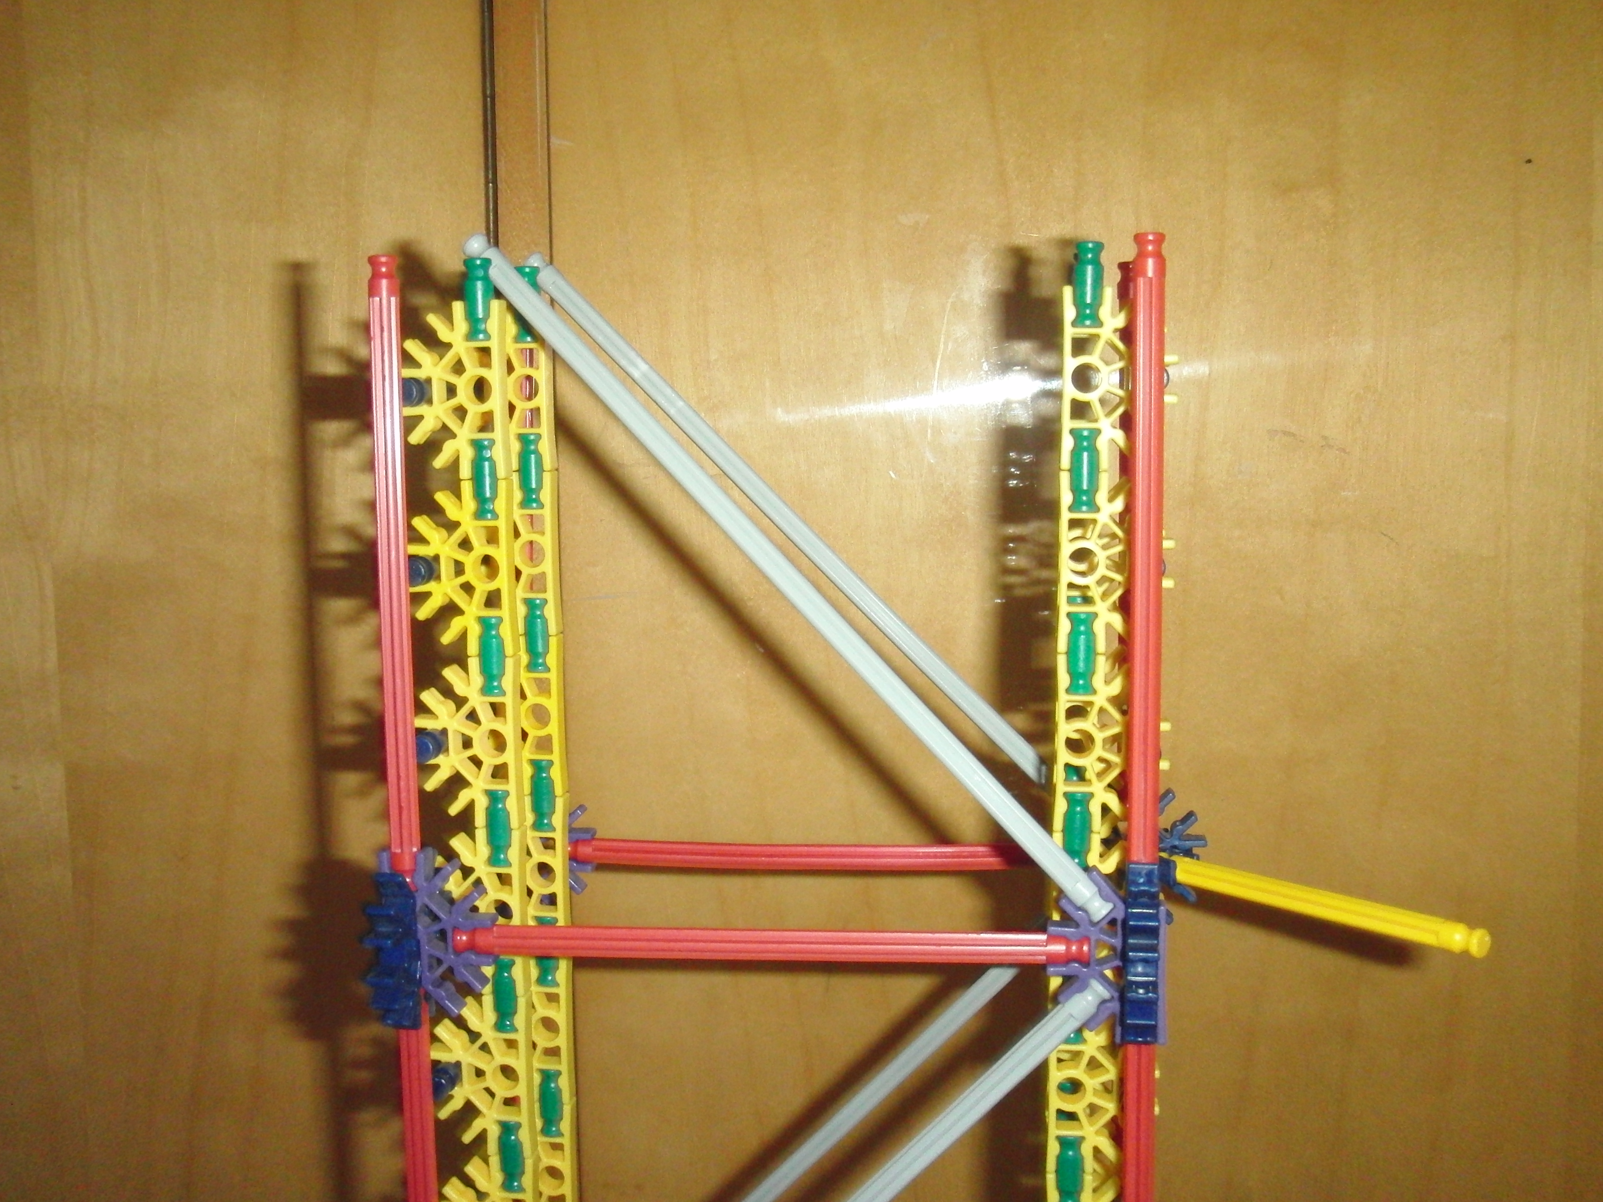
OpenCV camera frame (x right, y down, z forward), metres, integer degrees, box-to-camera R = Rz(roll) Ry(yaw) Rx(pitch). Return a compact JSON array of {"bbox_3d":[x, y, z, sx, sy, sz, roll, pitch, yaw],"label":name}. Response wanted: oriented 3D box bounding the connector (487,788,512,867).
[{"bbox_3d":[-0.066,0.049,0.382,0.006,0.017,0.006,0,8,6],"label":"connector"}]

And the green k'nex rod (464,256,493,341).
[{"bbox_3d":[-0.066,-0.062,0.361,0.006,0.017,0.006,0,9,6],"label":"green k'nex rod"}]

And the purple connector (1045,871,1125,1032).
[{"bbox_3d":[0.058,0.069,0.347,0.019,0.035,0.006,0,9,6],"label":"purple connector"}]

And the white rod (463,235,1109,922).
[{"bbox_3d":[-0.006,-0.008,0.360,0.191,0.006,0.006,47,10,8],"label":"white rod"}]

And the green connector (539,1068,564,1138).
[{"bbox_3d":[-0.059,0.120,0.421,0.006,0.017,0.006,0,8,6],"label":"green connector"}]

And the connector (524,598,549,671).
[{"bbox_3d":[-0.061,0.008,0.405,0.006,0.017,0.006,0,8,6],"label":"connector"}]

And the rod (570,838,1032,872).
[{"bbox_3d":[0.005,0.062,0.425,0.129,0.006,0.006,0,8,5],"label":"rod"}]

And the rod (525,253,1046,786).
[{"bbox_3d":[0.004,-0.012,0.407,0.006,0.189,0.006,-44,7,10],"label":"rod"}]

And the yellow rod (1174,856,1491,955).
[{"bbox_3d":[0.110,0.065,0.384,0.006,0.006,0.086,-8,9,-37],"label":"yellow rod"}]

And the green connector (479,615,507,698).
[{"bbox_3d":[-0.066,0.012,0.377,0.006,0.017,0.006,0,8,6],"label":"green connector"}]

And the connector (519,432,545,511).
[{"bbox_3d":[-0.060,-0.029,0.396,0.006,0.017,0.006,0,9,6],"label":"connector"}]

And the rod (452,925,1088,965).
[{"bbox_3d":[-0.007,0.069,0.354,0.129,0.006,0.006,0,9,6],"label":"rod"}]

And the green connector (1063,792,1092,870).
[{"bbox_3d":[0.058,0.048,0.366,0.006,0.017,0.006,0,9,6],"label":"green connector"}]

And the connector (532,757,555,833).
[{"bbox_3d":[-0.060,0.045,0.410,0.006,0.017,0.006,0,8,6],"label":"connector"}]

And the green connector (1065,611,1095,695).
[{"bbox_3d":[0.057,0.011,0.360,0.006,0.017,0.006,0,9,6],"label":"green connector"}]

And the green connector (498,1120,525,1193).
[{"bbox_3d":[-0.065,0.124,0.392,0.006,0.017,0.006,0,8,6],"label":"green connector"}]

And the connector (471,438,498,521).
[{"bbox_3d":[-0.067,-0.025,0.372,0.006,0.017,0.006,0,8,6],"label":"connector"}]

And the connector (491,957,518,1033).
[{"bbox_3d":[-0.064,0.086,0.384,0.006,0.017,0.006,0,9,6],"label":"connector"}]

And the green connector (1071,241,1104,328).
[{"bbox_3d":[0.057,-0.063,0.349,0.006,0.017,0.006,0,9,6],"label":"green connector"}]

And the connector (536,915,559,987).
[{"bbox_3d":[-0.059,0.082,0.413,0.006,0.017,0.006,0,9,6],"label":"connector"}]

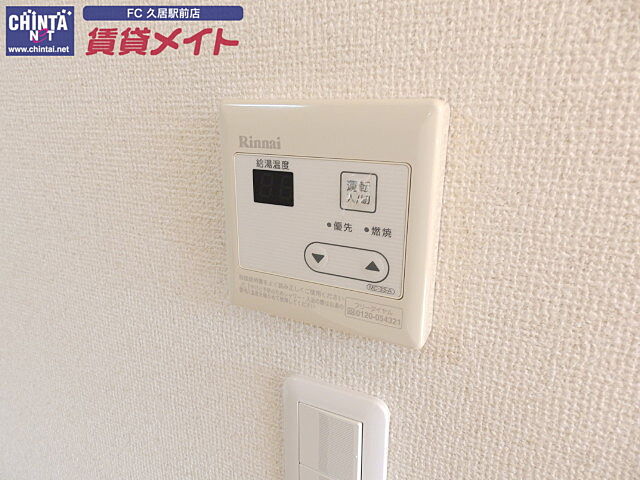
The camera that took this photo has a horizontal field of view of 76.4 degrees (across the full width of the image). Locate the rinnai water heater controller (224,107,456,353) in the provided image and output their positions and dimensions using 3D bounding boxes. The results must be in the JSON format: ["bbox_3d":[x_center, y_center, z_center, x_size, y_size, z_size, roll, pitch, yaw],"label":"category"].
[{"bbox_3d":[0.000,-0.009,0.211,0.119,0.121,0.017,8,19,25],"label":"rinnai water heater controller"}]

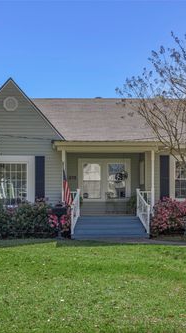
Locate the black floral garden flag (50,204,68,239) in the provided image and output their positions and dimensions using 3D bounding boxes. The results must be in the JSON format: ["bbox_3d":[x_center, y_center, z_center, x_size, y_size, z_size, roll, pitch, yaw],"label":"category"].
[{"bbox_3d":[-1.186,1.856,16.700,0.570,1.200,0.150,0,-2,0],"label":"black floral garden flag"}]

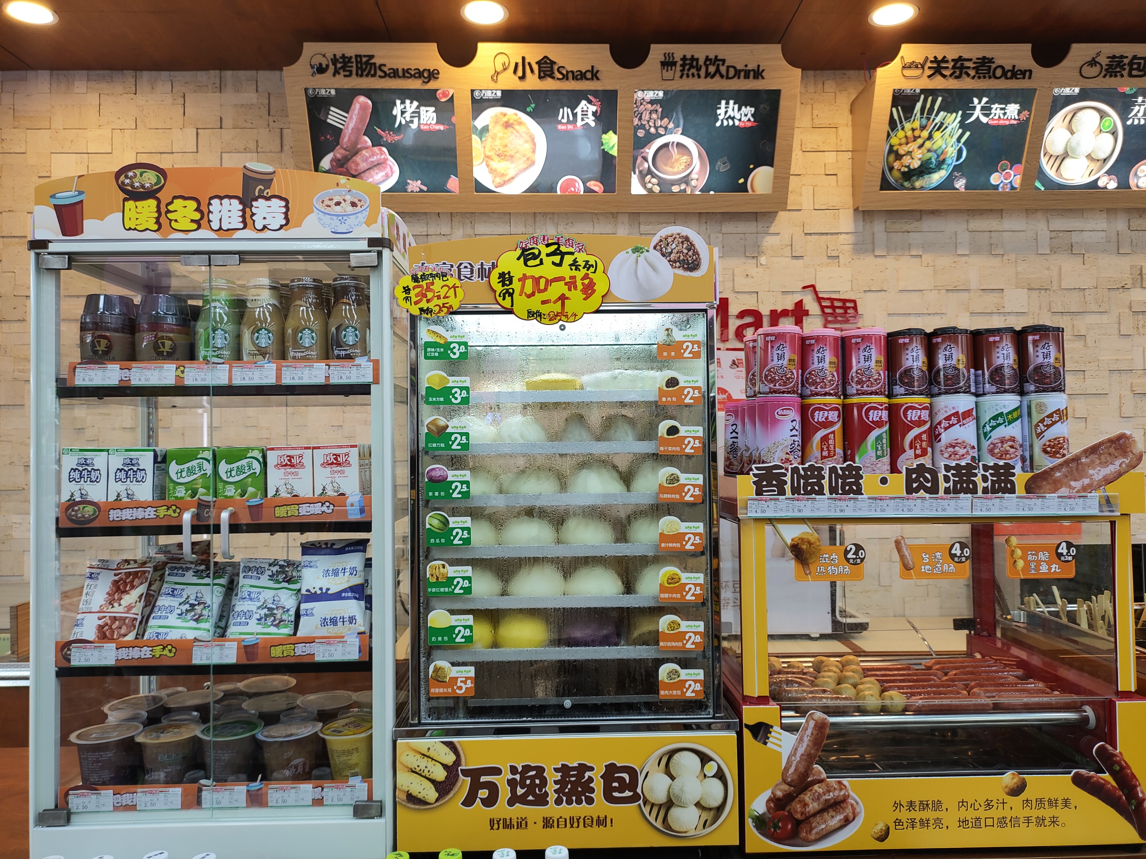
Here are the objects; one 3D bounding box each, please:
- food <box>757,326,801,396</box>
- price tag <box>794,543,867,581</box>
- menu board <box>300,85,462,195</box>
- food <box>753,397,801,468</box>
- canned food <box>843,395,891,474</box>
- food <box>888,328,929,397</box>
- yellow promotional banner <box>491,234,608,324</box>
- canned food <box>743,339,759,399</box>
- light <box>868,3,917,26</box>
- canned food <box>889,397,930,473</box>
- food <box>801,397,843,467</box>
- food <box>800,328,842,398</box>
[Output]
[{"bbox_3d":[0.317,-0.101,1.270,0.067,0.104,0.067,-1,-1,-1],"label":"food"},{"bbox_3d":[0.361,0.188,1.160,0.098,0.053,0.008,-1,-1,-1],"label":"price tag"},{"bbox_3d":[-0.599,-0.915,2.634,0.463,0.315,0.030,0,22,-2],"label":"menu board"},{"bbox_3d":[0.311,0.011,1.252,0.067,0.118,0.067,-1,-1,-2],"label":"food"},{"bbox_3d":[0.456,0.013,1.285,0.067,0.122,0.067,-1,-1,-1],"label":"canned food"},{"bbox_3d":[0.505,-0.099,1.259,0.066,0.103,0.066,-1,-1,-2],"label":"food"},{"bbox_3d":[-0.031,-0.205,1.132,0.163,0.122,0.010,-1,-1,-2],"label":"yellow promotional banner"},{"bbox_3d":[0.316,-0.098,1.365,0.067,0.104,0.067,-1,-1,-1],"label":"canned food"},{"bbox_3d":[0.946,-1.242,2.450,0.145,0.030,0.145,-1,-1,-1],"label":"light"},{"bbox_3d":[0.507,0.011,1.257,0.067,0.118,0.067,-1,-1,-2],"label":"canned food"},{"bbox_3d":[0.388,0.014,1.295,0.067,0.122,0.067,-1,-1,-1],"label":"food"},{"bbox_3d":[0.373,-0.098,1.255,0.066,0.103,0.066,-1,-1,-2],"label":"food"}]

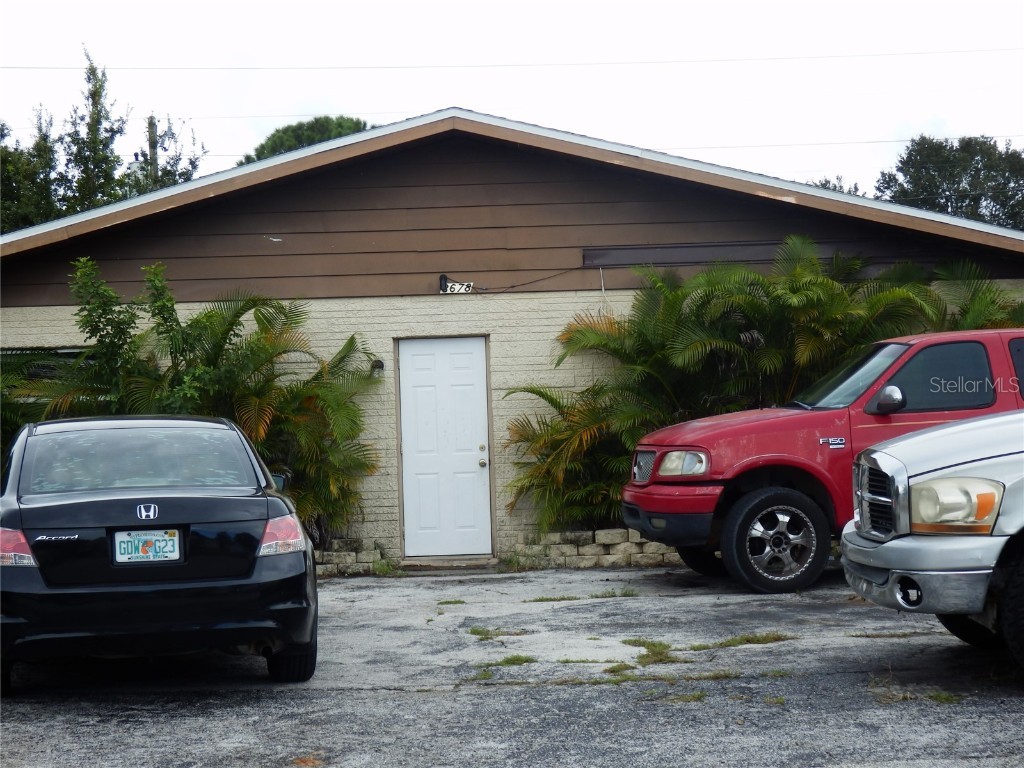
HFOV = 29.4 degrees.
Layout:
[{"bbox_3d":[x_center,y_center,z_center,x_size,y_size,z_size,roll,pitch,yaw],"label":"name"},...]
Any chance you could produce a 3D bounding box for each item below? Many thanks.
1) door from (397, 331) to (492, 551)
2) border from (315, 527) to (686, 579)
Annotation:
[{"bbox_3d":[-0.622,0.591,18.250,0.810,2.030,0.060,-2,-2,-1],"label":"door"},{"bbox_3d":[-0.106,1.554,17.950,3.600,0.360,0.360,-2,-2,-1],"label":"border"}]

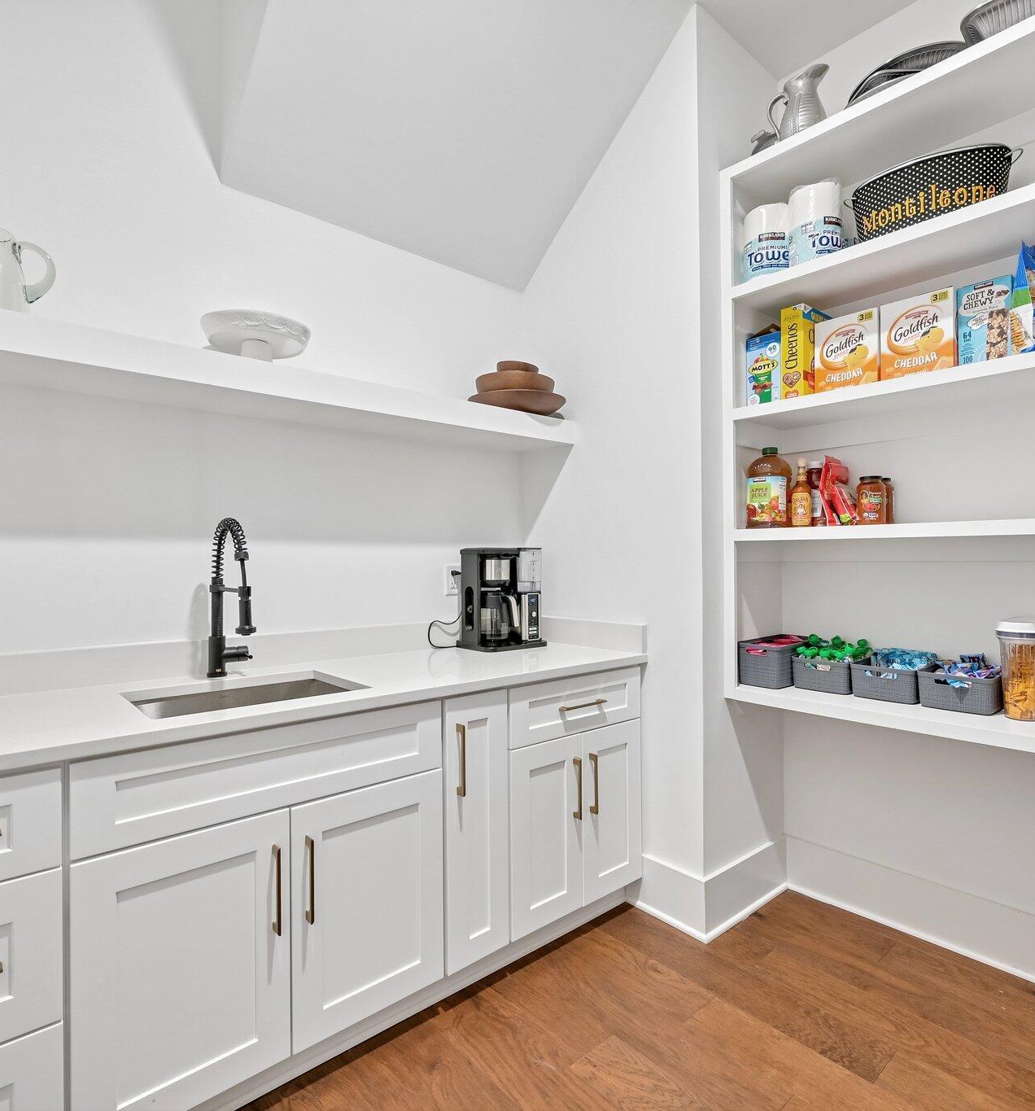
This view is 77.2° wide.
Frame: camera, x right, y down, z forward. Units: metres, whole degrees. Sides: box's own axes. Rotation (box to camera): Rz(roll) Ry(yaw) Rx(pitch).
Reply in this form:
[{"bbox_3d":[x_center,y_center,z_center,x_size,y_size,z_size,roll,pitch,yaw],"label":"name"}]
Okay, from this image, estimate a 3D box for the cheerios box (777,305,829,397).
[{"bbox_3d":[0.980,-0.648,2.179,0.230,0.315,0.072,0,-1,-41],"label":"cheerios box"}]

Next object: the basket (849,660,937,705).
[{"bbox_3d":[1.194,0.393,2.042,0.240,0.107,0.187,0,0,-41],"label":"basket"}]

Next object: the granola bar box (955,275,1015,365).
[{"bbox_3d":[1.339,-0.616,1.813,0.240,0.232,0.124,0,-1,-41],"label":"granola bar box"}]

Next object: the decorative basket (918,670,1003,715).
[{"bbox_3d":[1.331,0.394,1.929,0.245,0.106,0.185,0,-1,-41],"label":"decorative basket"}]

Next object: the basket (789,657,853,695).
[{"bbox_3d":[1.073,0.394,2.190,0.240,0.107,0.190,0,0,-41],"label":"basket"}]

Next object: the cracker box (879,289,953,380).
[{"bbox_3d":[1.189,-0.613,1.886,0.160,0.238,0.183,0,-1,-41],"label":"cracker box"}]

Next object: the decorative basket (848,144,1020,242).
[{"bbox_3d":[1.238,-1.018,1.952,0.440,0.210,0.270,-1,-1,38],"label":"decorative basket"}]

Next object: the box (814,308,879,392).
[{"bbox_3d":[1.063,-0.611,2.030,0.160,0.238,0.184,0,-1,-44],"label":"box"}]

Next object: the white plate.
[{"bbox_3d":[-0.767,-0.598,1.901,0.290,0.135,0.290,0,0,0],"label":"white plate"}]

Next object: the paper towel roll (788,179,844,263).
[{"bbox_3d":[0.980,-1.053,2.148,0.158,0.285,0.158,0,0,0],"label":"paper towel roll"}]

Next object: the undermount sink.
[{"bbox_3d":[-0.701,0.479,1.690,0.550,0.220,0.400,0,-1,-41],"label":"undermount sink"}]

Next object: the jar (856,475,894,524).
[{"bbox_3d":[1.130,-0.168,2.067,0.081,0.161,0.081,0,0,0],"label":"jar"}]

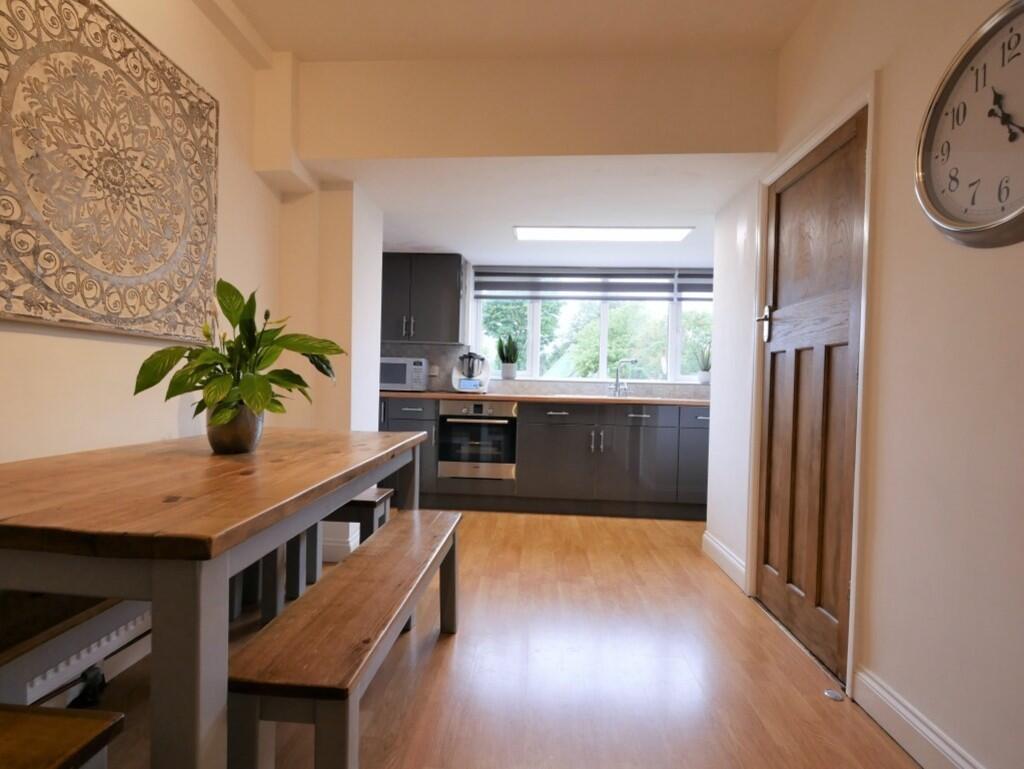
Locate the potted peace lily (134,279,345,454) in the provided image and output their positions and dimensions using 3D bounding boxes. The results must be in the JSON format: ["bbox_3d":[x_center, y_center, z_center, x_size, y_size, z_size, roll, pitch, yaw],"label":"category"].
[{"bbox_3d":[-0.948,-0.064,1.633,0.715,0.590,0.570,1,1,3],"label":"potted peace lily"}]

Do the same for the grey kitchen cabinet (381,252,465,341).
[{"bbox_3d":[-0.801,-0.726,4.075,0.780,0.721,0.320,1,1,3],"label":"grey kitchen cabinet"}]

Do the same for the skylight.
[{"bbox_3d":[0.628,-1.067,3.363,1.222,0.040,0.305,1,1,3],"label":"skylight"}]

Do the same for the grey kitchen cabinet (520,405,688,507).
[{"bbox_3d":[0.664,0.514,3.874,1.217,0.719,0.570,1,1,3],"label":"grey kitchen cabinet"}]

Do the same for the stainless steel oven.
[{"bbox_3d":[-0.253,0.428,3.908,0.599,0.597,0.570,1,1,3],"label":"stainless steel oven"}]

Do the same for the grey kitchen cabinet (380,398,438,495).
[{"bbox_3d":[-0.790,0.481,3.945,0.450,0.719,0.570,1,1,3],"label":"grey kitchen cabinet"}]

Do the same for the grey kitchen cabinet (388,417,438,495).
[{"bbox_3d":[-0.765,0.548,3.944,0.397,0.587,0.570,1,1,3],"label":"grey kitchen cabinet"}]

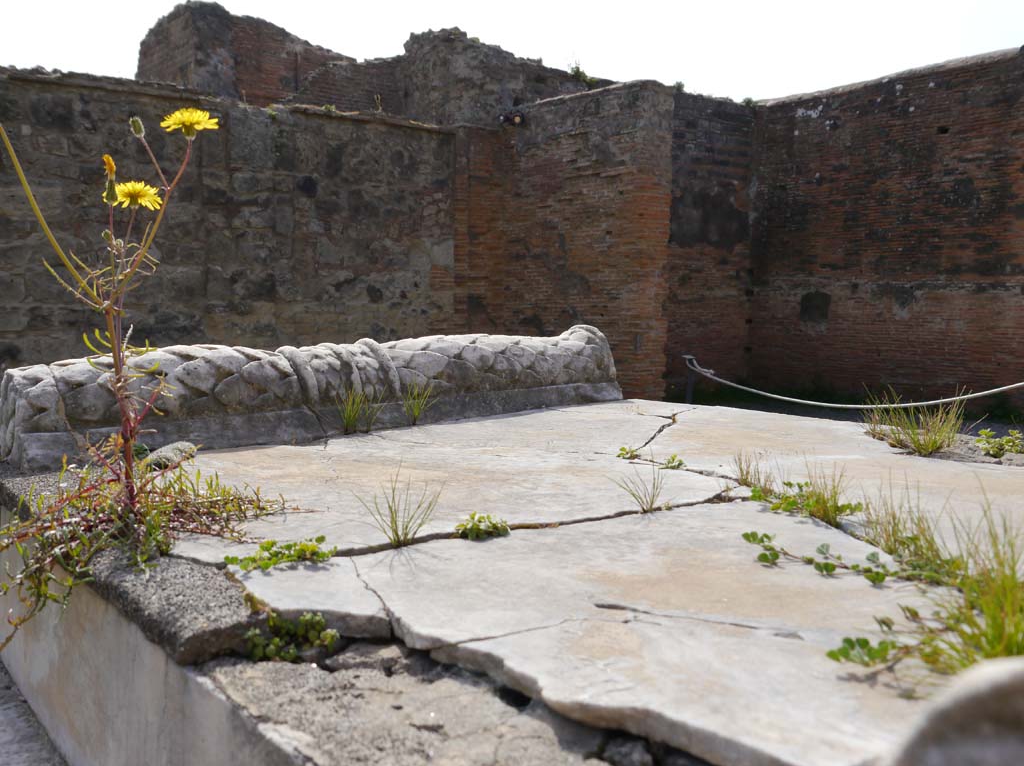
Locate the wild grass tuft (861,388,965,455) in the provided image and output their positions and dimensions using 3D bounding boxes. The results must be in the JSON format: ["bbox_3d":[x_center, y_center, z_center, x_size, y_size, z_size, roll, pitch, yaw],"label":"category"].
[{"bbox_3d":[0.425,0.042,0.940,0.098,0.062,0.065,0,6,0],"label":"wild grass tuft"}]

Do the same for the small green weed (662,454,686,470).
[{"bbox_3d":[0.151,0.074,0.835,0.023,0.012,0.019,0,6,0],"label":"small green weed"}]

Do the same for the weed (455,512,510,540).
[{"bbox_3d":[-0.020,0.098,0.605,0.038,0.016,0.026,0,6,0],"label":"weed"}]

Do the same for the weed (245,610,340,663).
[{"bbox_3d":[-0.111,0.129,0.450,0.046,0.022,0.030,0,6,0],"label":"weed"}]

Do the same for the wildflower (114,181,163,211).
[{"bbox_3d":[-0.284,-0.142,0.675,0.041,0.020,0.040,0,6,0],"label":"wildflower"}]

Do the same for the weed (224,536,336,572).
[{"bbox_3d":[-0.143,0.106,0.550,0.064,0.014,0.034,0,6,0],"label":"weed"}]

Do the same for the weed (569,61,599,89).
[{"bbox_3d":[1.168,-5.024,14.500,0.490,0.420,0.420,0,6,0],"label":"weed"}]

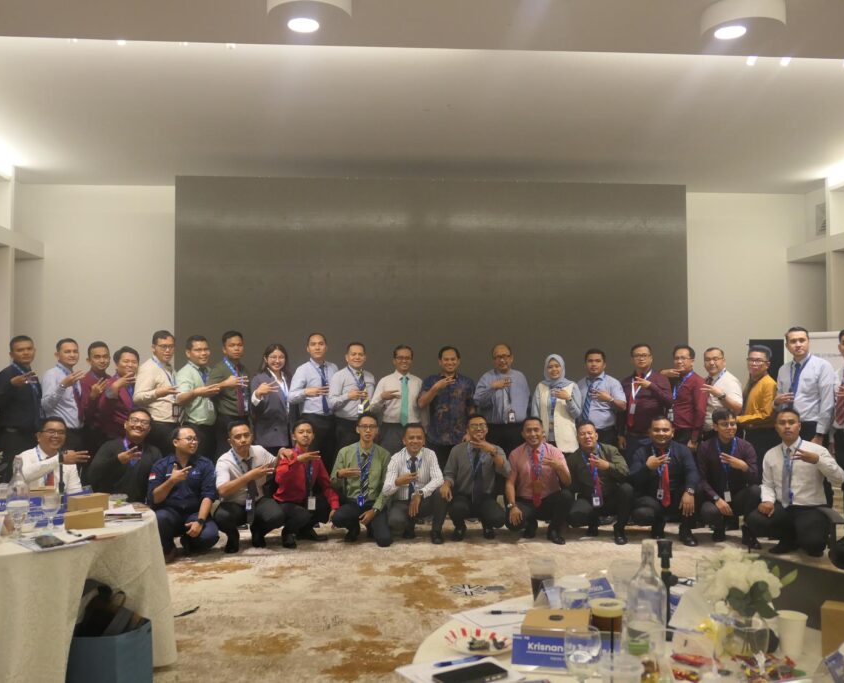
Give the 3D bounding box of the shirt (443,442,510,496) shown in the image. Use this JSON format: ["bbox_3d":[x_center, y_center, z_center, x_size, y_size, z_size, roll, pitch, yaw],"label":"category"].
[{"bbox_3d":[0.473,1.112,6.920,0.560,0.490,0.360,0,-2,3],"label":"shirt"}]

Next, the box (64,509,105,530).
[{"bbox_3d":[-1.545,0.816,3.645,0.162,0.069,0.105,1,-2,-25],"label":"box"}]

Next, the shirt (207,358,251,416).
[{"bbox_3d":[-1.713,0.407,7.050,0.390,0.520,0.270,2,-3,-42],"label":"shirt"}]

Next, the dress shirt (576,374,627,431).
[{"bbox_3d":[1.656,0.544,7.350,0.440,0.520,0.300,-2,-2,34],"label":"dress shirt"}]

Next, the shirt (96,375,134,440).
[{"bbox_3d":[-2.608,0.546,6.800,0.300,0.530,0.410,-2,-3,44],"label":"shirt"}]

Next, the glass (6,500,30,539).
[{"bbox_3d":[-1.724,0.758,3.405,0.094,0.155,0.094,0,-2,0],"label":"glass"}]

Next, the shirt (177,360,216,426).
[{"bbox_3d":[-1.925,0.444,6.800,0.360,0.550,0.460,-2,-2,35],"label":"shirt"}]

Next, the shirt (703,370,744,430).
[{"bbox_3d":[2.716,0.542,7.200,0.320,0.560,0.460,1,-2,-38],"label":"shirt"}]

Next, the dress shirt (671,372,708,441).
[{"bbox_3d":[2.443,0.589,7.330,0.320,0.610,0.460,1,-2,-32],"label":"dress shirt"}]

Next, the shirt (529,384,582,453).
[{"bbox_3d":[1.233,0.692,7.300,0.460,0.650,0.290,-1,-2,20],"label":"shirt"}]

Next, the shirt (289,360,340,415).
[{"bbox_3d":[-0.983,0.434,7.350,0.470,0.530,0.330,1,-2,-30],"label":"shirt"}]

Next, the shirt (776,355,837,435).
[{"bbox_3d":[3.186,0.439,6.600,0.470,0.650,0.320,-2,-2,44],"label":"shirt"}]

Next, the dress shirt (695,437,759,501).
[{"bbox_3d":[2.561,1.085,6.700,0.520,0.570,0.350,-1,-2,20],"label":"dress shirt"}]

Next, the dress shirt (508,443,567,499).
[{"bbox_3d":[0.989,1.123,6.880,0.500,0.510,0.310,-1,-2,9],"label":"dress shirt"}]

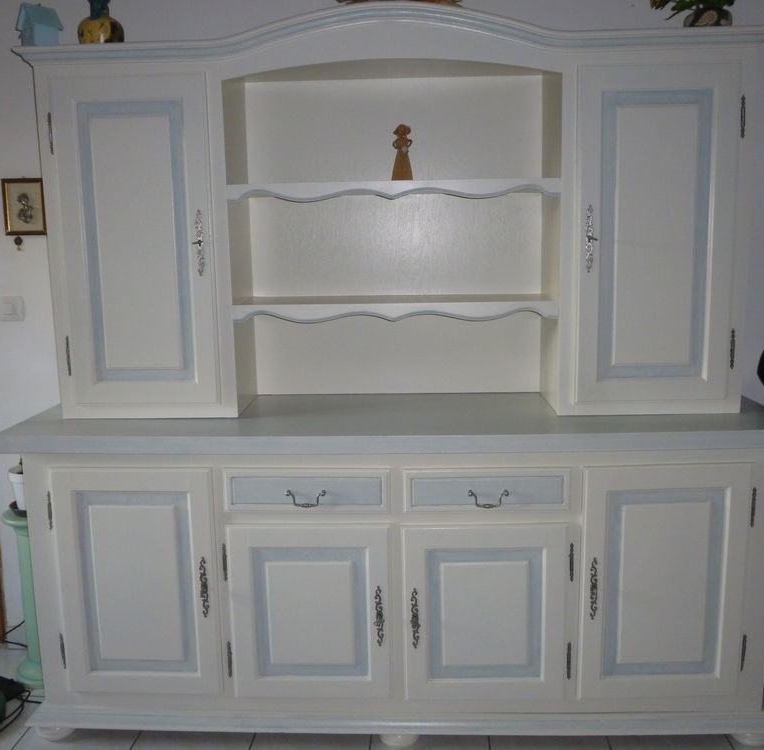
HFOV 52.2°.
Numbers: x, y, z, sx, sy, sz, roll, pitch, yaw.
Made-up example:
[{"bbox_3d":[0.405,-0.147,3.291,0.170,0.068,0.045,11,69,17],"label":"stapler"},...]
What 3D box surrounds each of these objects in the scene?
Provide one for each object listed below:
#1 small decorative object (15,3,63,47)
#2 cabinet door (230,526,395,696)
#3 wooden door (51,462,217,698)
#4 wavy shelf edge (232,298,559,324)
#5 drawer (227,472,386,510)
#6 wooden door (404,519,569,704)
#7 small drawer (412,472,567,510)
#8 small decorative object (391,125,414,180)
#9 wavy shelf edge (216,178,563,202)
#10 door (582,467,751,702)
[{"bbox_3d":[-0.958,-0.963,2.196,0.089,0.147,0.094,8,13,43],"label":"small decorative object"},{"bbox_3d":[-0.194,0.647,2.123,0.431,0.496,0.030,-1,9,2],"label":"cabinet door"},{"bbox_3d":[-0.659,0.564,2.124,0.433,0.649,0.030,-1,9,2],"label":"wooden door"},{"bbox_3d":[0.037,-0.176,2.200,0.913,0.053,0.032,-1,9,2],"label":"wavy shelf edge"},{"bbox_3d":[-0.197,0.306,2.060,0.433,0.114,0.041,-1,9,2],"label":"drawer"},{"bbox_3d":[0.281,0.641,2.107,0.437,0.499,0.030,-1,9,2],"label":"wooden door"},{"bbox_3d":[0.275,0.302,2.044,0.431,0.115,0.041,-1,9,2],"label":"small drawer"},{"bbox_3d":[0.056,-0.633,2.248,0.063,0.172,0.051,-1,9,2],"label":"small decorative object"},{"bbox_3d":[0.031,-0.504,2.147,0.915,0.050,0.032,-1,9,2],"label":"wavy shelf edge"},{"bbox_3d":[0.746,0.554,2.078,0.427,0.650,0.030,-1,9,2],"label":"door"}]

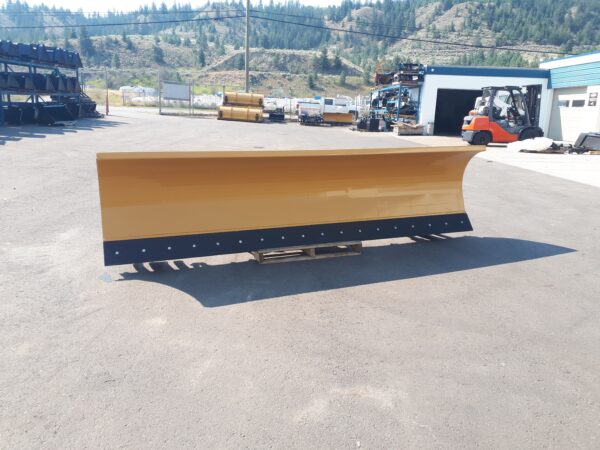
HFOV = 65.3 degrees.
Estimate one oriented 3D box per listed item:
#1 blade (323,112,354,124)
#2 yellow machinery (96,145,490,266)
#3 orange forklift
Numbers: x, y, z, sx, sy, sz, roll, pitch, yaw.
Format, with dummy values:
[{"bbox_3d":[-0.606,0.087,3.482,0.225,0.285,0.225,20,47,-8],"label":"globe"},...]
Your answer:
[{"bbox_3d":[2.528,-6.965,30.656,1.950,0.800,0.800,2,15,3],"label":"blade"},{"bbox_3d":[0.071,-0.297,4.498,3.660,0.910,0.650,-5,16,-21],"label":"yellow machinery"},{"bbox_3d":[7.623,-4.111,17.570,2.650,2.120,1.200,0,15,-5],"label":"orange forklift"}]

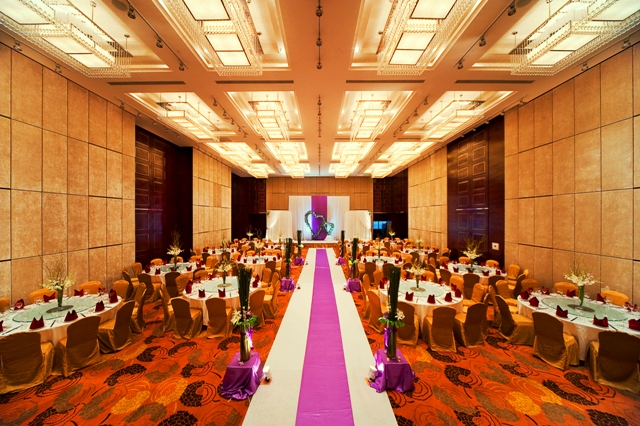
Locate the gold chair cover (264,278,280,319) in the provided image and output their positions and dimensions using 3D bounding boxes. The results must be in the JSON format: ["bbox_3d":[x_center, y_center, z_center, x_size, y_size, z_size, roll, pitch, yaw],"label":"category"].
[{"bbox_3d":[-1.416,2.413,6.129,0.580,0.915,0.470,0,-1,-10],"label":"gold chair cover"}]

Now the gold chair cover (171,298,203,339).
[{"bbox_3d":[-3.220,2.479,5.238,0.460,0.940,0.560,0,-1,9],"label":"gold chair cover"}]

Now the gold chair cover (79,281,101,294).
[{"bbox_3d":[-6.620,2.470,6.036,0.460,0.930,0.570,0,-1,-29],"label":"gold chair cover"}]

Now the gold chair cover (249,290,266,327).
[{"bbox_3d":[-1.790,2.483,5.598,0.560,0.940,0.460,-1,-1,41],"label":"gold chair cover"}]

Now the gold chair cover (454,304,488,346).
[{"bbox_3d":[3.453,2.392,4.828,0.470,0.915,0.580,0,-1,-24],"label":"gold chair cover"}]

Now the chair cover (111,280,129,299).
[{"bbox_3d":[-5.950,2.471,6.086,0.460,0.930,0.570,0,-1,-6],"label":"chair cover"}]

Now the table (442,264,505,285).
[{"bbox_3d":[5.732,2.522,8.028,2.030,0.760,2.030,0,-1,0],"label":"table"}]

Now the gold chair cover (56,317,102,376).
[{"bbox_3d":[-4.526,2.378,3.992,0.580,0.915,0.470,-1,-1,29],"label":"gold chair cover"}]

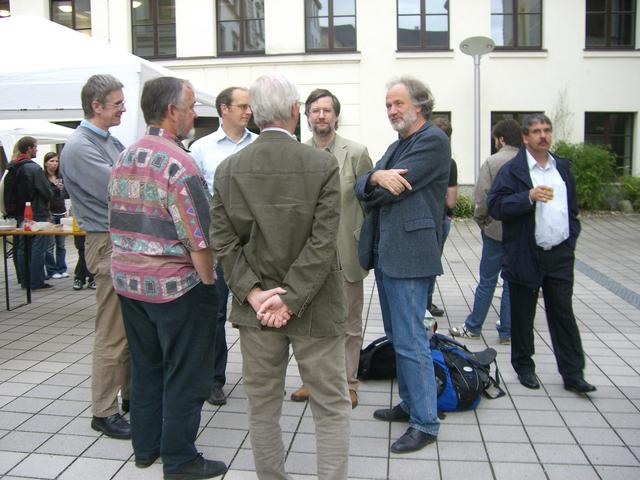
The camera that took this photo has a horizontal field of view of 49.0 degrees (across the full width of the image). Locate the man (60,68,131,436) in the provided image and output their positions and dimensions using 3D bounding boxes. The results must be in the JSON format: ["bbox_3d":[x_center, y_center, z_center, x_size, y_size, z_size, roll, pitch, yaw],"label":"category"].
[{"bbox_3d":[-1.116,0.075,3.673,0.430,1.844,0.500,2,7,16],"label":"man"}]

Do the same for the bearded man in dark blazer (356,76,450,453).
[{"bbox_3d":[0.430,0.105,3.578,0.440,1.829,0.490,-3,7,-25],"label":"bearded man in dark blazer"}]

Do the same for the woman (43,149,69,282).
[{"bbox_3d":[-3.278,-0.310,8.741,0.440,1.546,0.340,-2,7,-18],"label":"woman"}]

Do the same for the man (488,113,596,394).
[{"bbox_3d":[1.375,0.079,4.363,0.600,1.718,0.410,-3,7,-30],"label":"man"}]

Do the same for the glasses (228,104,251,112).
[{"bbox_3d":[-0.490,-0.774,4.120,0.140,0.045,0.140,4,7,30],"label":"glasses"}]

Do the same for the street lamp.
[{"bbox_3d":[3.483,-2.481,15.829,0.760,4.100,0.620,2,7,11],"label":"street lamp"}]

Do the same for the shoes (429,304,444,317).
[{"bbox_3d":[1.039,0.647,6.483,0.290,0.110,0.110,2,7,12],"label":"shoes"}]

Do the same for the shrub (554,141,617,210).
[{"bbox_3d":[6.099,-1.487,16.200,1.550,1.600,1.400,0,6,0],"label":"shrub"}]

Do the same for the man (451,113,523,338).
[{"bbox_3d":[1.349,-0.078,5.593,0.520,1.755,0.550,6,8,41],"label":"man"}]

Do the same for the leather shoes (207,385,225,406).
[{"bbox_3d":[-0.613,0.890,4.221,0.110,0.110,0.300,0,6,-7],"label":"leather shoes"}]

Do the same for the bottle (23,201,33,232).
[{"bbox_3d":[-2.768,-0.218,6.650,0.075,0.260,0.070,-1,7,-11],"label":"bottle"}]

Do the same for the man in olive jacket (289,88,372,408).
[{"bbox_3d":[0.039,0.034,4.165,0.560,1.832,0.380,1,6,6],"label":"man in olive jacket"}]

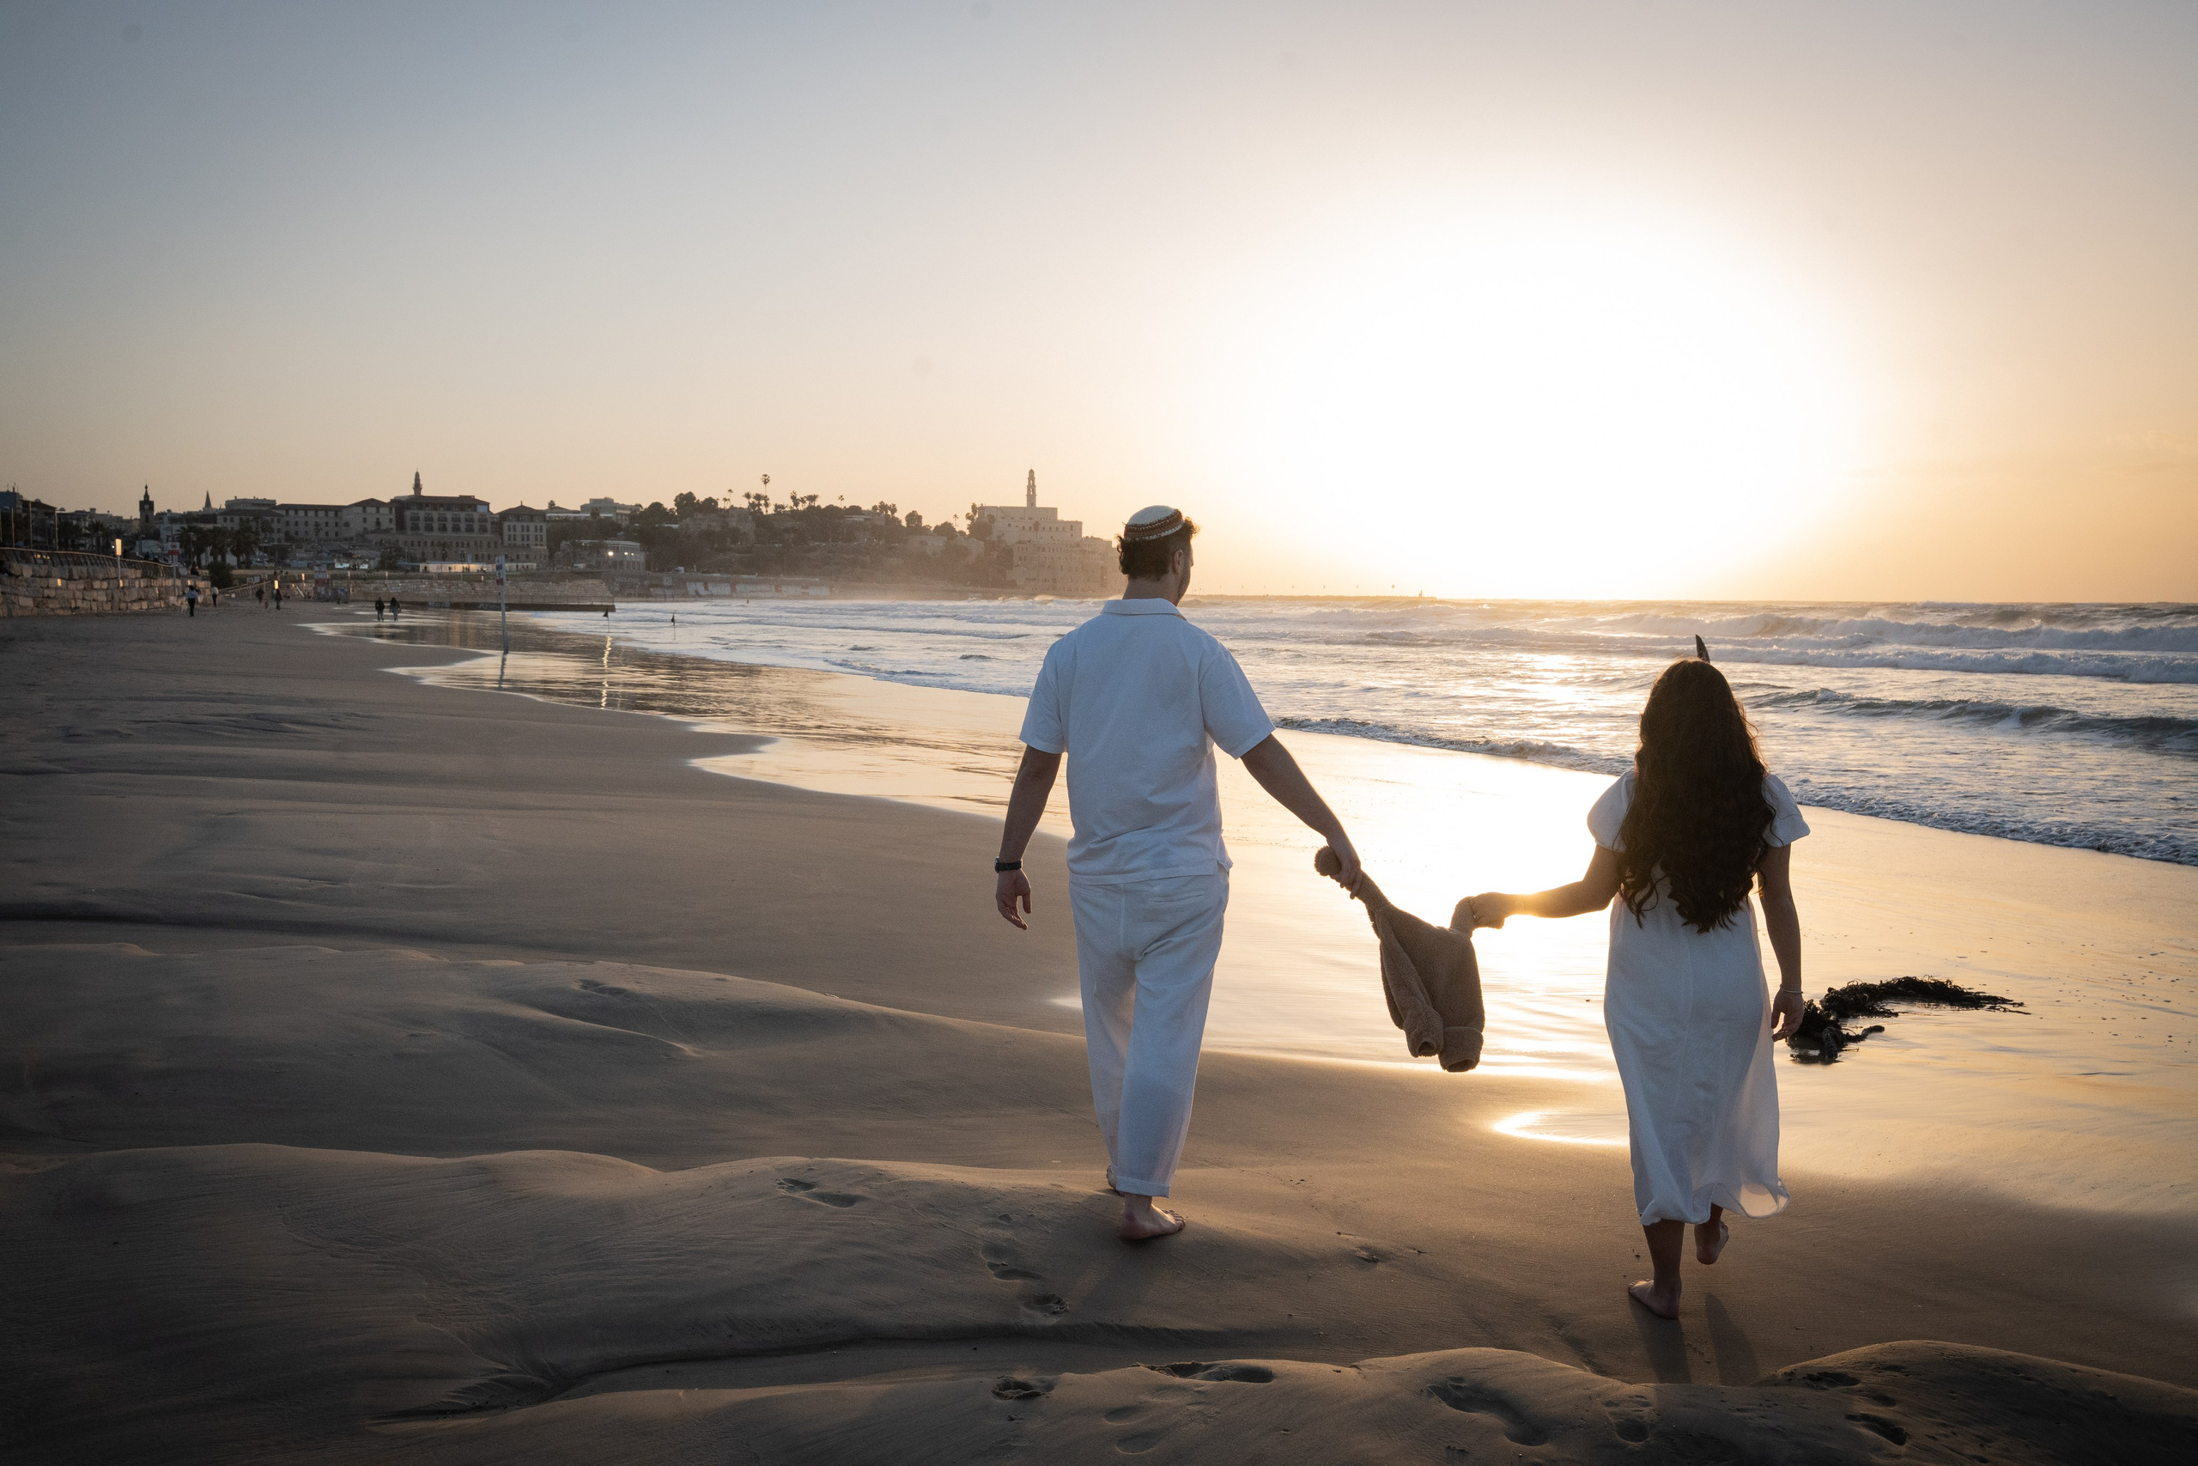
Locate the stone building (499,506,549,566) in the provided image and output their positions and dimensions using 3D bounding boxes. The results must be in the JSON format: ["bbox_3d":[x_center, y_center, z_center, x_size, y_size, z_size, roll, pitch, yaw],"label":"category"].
[{"bbox_3d":[-182.400,-62.400,600.000,13.000,19.400,15.000,-2,4,-24],"label":"stone building"}]

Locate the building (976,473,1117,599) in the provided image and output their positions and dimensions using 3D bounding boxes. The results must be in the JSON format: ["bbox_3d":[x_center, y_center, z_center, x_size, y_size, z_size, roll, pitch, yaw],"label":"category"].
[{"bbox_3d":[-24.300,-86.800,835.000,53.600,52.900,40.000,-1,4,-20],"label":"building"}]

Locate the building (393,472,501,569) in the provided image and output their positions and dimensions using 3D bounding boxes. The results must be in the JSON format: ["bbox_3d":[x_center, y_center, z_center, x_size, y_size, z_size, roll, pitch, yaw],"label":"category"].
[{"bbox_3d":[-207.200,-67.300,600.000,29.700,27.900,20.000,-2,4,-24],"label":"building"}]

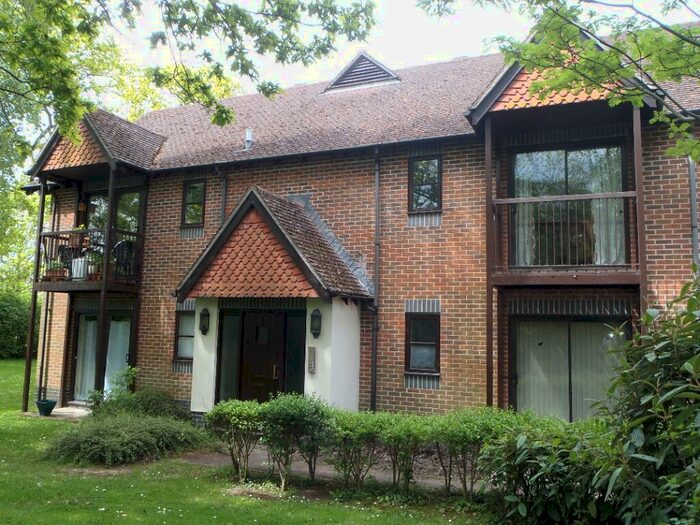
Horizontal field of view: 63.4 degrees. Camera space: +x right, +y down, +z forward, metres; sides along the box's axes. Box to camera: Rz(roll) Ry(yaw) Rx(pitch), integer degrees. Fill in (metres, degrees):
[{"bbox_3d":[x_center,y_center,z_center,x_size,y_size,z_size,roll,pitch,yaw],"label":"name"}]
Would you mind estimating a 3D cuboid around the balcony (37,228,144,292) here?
[{"bbox_3d":[-5.628,0.012,12.213,2.115,1.293,0.980,-1,-7,24],"label":"balcony"}]

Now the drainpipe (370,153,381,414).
[{"bbox_3d":[0.449,0.472,9.909,0.080,5.109,0.080,-1,-7,24],"label":"drainpipe"}]

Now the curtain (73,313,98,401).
[{"bbox_3d":[-5.991,2.163,12.866,0.700,1.948,0.100,-1,-7,24],"label":"curtain"}]

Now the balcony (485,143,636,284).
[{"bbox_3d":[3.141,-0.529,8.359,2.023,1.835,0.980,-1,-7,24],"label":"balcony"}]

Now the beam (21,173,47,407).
[{"bbox_3d":[-6.708,0.637,12.123,0.085,4.970,0.085,-2,-7,23],"label":"beam"}]

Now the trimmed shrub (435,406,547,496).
[{"bbox_3d":[1.577,2.141,6.308,1.250,0.940,0.800,-2,-7,23],"label":"trimmed shrub"}]

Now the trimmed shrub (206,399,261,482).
[{"bbox_3d":[-1.463,2.282,7.329,0.680,1.010,0.680,1,-6,0],"label":"trimmed shrub"}]

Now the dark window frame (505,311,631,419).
[{"bbox_3d":[3.313,1.812,8.598,1.784,2.050,0.100,-1,-7,24],"label":"dark window frame"}]

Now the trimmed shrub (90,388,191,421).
[{"bbox_3d":[-3.974,2.760,10.818,1.950,0.680,1.150,-1,-7,24],"label":"trimmed shrub"}]

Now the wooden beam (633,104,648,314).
[{"bbox_3d":[3.914,0.300,7.548,0.085,5.070,0.085,-2,-7,23],"label":"wooden beam"}]

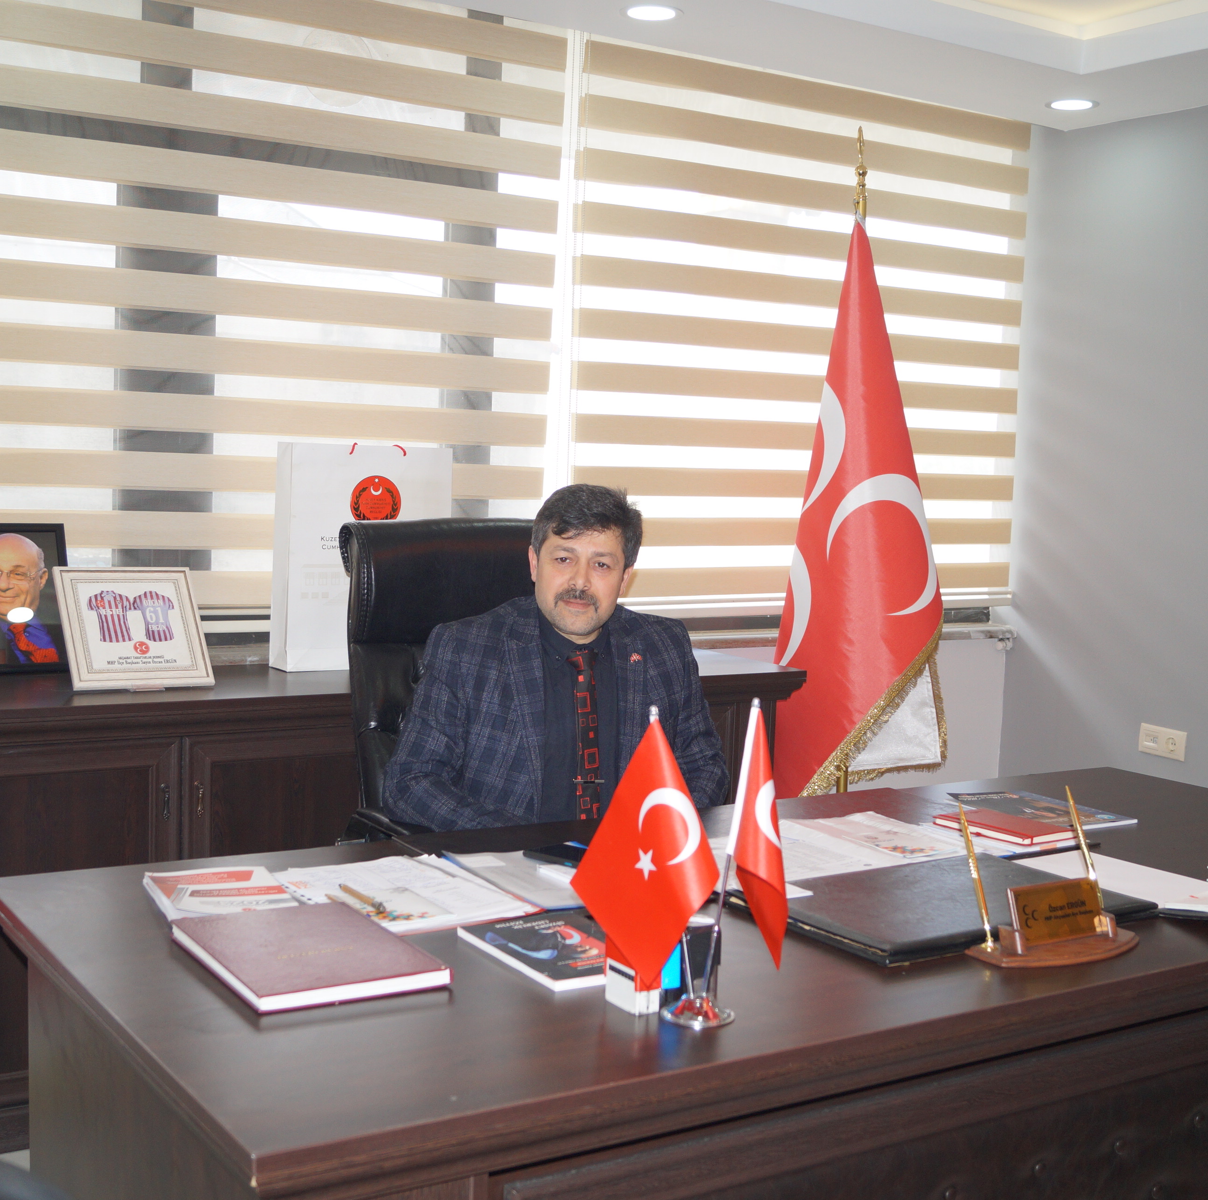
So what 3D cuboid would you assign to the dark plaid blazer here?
[{"bbox_3d":[-0.094,0.286,2.705,0.580,0.580,0.360,0,6,-19],"label":"dark plaid blazer"}]

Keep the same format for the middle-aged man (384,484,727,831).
[{"bbox_3d":[-0.041,0.455,2.605,0.590,1.267,0.700,0,6,-19],"label":"middle-aged man"}]

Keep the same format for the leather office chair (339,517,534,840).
[{"bbox_3d":[-0.141,0.467,2.863,0.680,1.186,0.700,-1,6,-28],"label":"leather office chair"}]

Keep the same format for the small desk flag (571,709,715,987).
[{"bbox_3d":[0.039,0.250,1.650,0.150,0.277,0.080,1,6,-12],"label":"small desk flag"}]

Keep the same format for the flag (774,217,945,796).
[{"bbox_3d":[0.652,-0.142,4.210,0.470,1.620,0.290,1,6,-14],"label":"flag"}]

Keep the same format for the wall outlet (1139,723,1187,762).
[{"bbox_3d":[1.512,0.385,4.465,0.013,0.080,0.152,-1,7,-32],"label":"wall outlet"}]

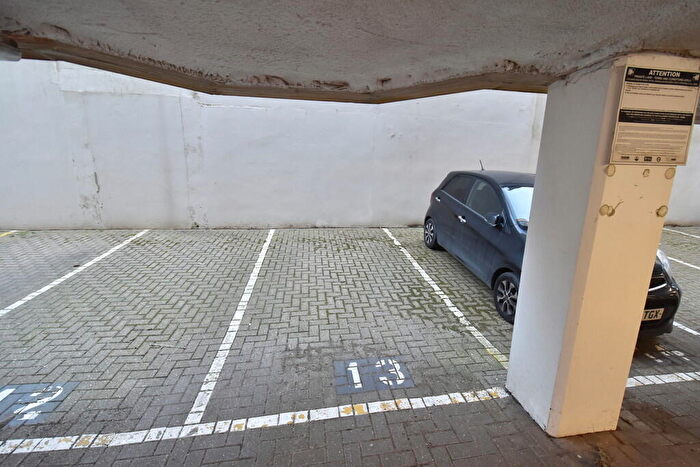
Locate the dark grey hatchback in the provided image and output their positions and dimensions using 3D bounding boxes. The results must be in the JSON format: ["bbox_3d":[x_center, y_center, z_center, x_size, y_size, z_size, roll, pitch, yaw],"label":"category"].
[{"bbox_3d":[2.390,-0.075,4.195,1.610,1.480,3.600,0,16,-5],"label":"dark grey hatchback"}]

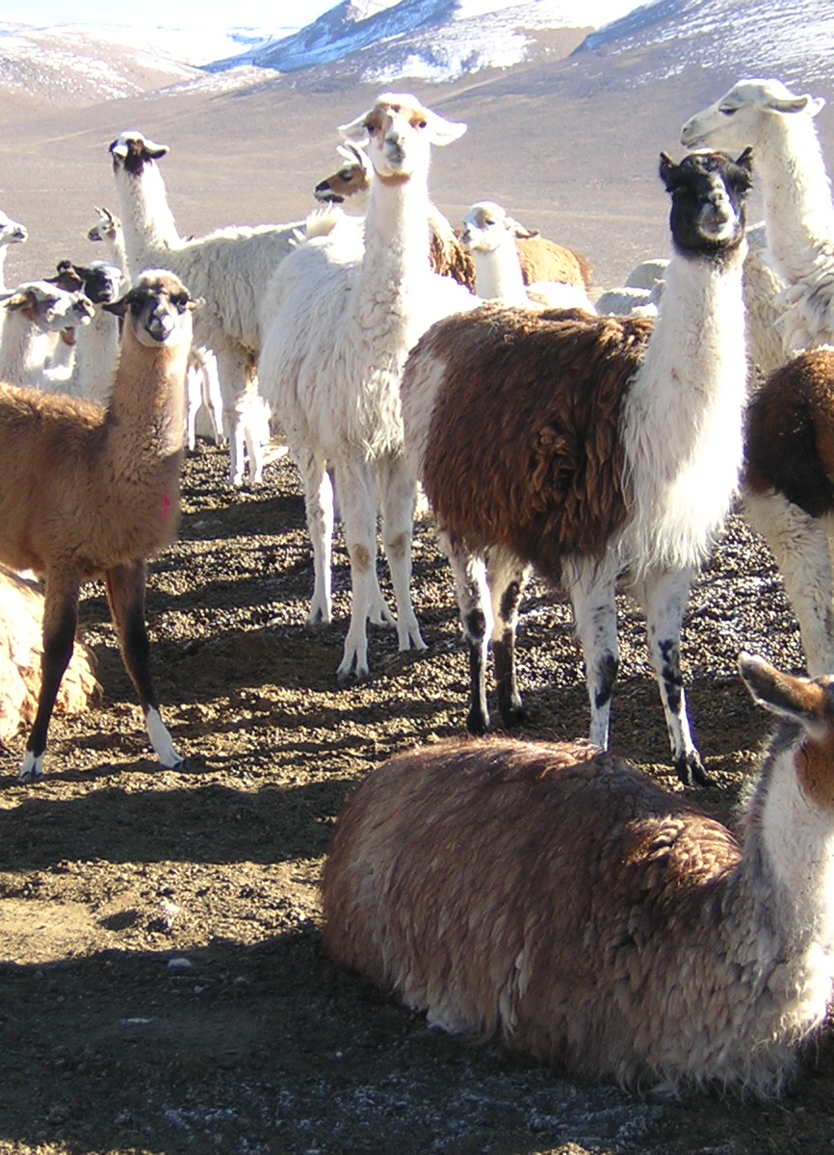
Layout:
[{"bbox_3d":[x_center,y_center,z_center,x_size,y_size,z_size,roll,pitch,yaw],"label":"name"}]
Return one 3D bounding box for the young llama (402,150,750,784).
[{"bbox_3d":[0.400,-0.303,8.492,0.500,1.480,1.100,-6,9,-39],"label":"young llama"}]

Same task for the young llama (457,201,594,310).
[{"bbox_3d":[0.480,-1.065,15.724,0.420,1.270,1.000,6,9,43],"label":"young llama"}]

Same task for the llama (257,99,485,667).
[{"bbox_3d":[-0.150,-0.617,10.351,0.580,1.660,1.200,-1,7,-7],"label":"llama"}]

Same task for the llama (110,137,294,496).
[{"bbox_3d":[-0.940,-1.193,15.405,1.150,1.600,0.470,-5,9,-37],"label":"llama"}]

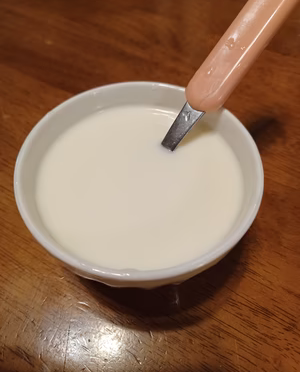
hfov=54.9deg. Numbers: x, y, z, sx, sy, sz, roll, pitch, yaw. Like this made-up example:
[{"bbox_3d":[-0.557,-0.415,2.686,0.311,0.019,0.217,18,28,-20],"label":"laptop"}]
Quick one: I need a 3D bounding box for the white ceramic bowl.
[{"bbox_3d":[-0.005,0.002,0.161,0.115,0.056,0.115,0,56,0],"label":"white ceramic bowl"}]

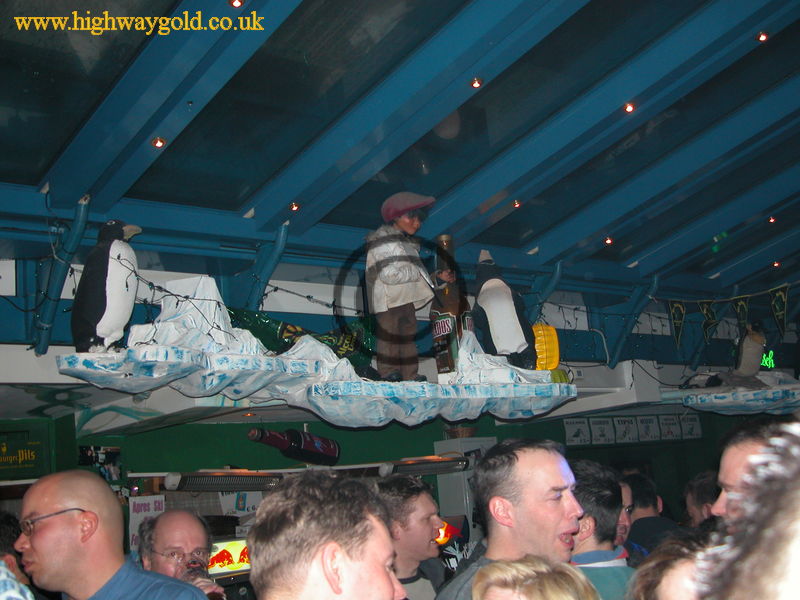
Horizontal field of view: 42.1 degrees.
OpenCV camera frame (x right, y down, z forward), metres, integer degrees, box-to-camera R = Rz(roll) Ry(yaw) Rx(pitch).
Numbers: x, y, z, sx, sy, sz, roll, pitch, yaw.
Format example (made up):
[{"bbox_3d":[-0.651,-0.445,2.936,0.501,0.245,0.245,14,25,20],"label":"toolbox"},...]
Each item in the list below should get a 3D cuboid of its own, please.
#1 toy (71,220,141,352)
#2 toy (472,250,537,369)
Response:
[{"bbox_3d":[-1.189,-0.054,4.200,0.260,0.520,0.220,-7,-10,15],"label":"toy"},{"bbox_3d":[0.503,0.046,5.050,0.260,0.550,0.250,-13,-10,7],"label":"toy"}]

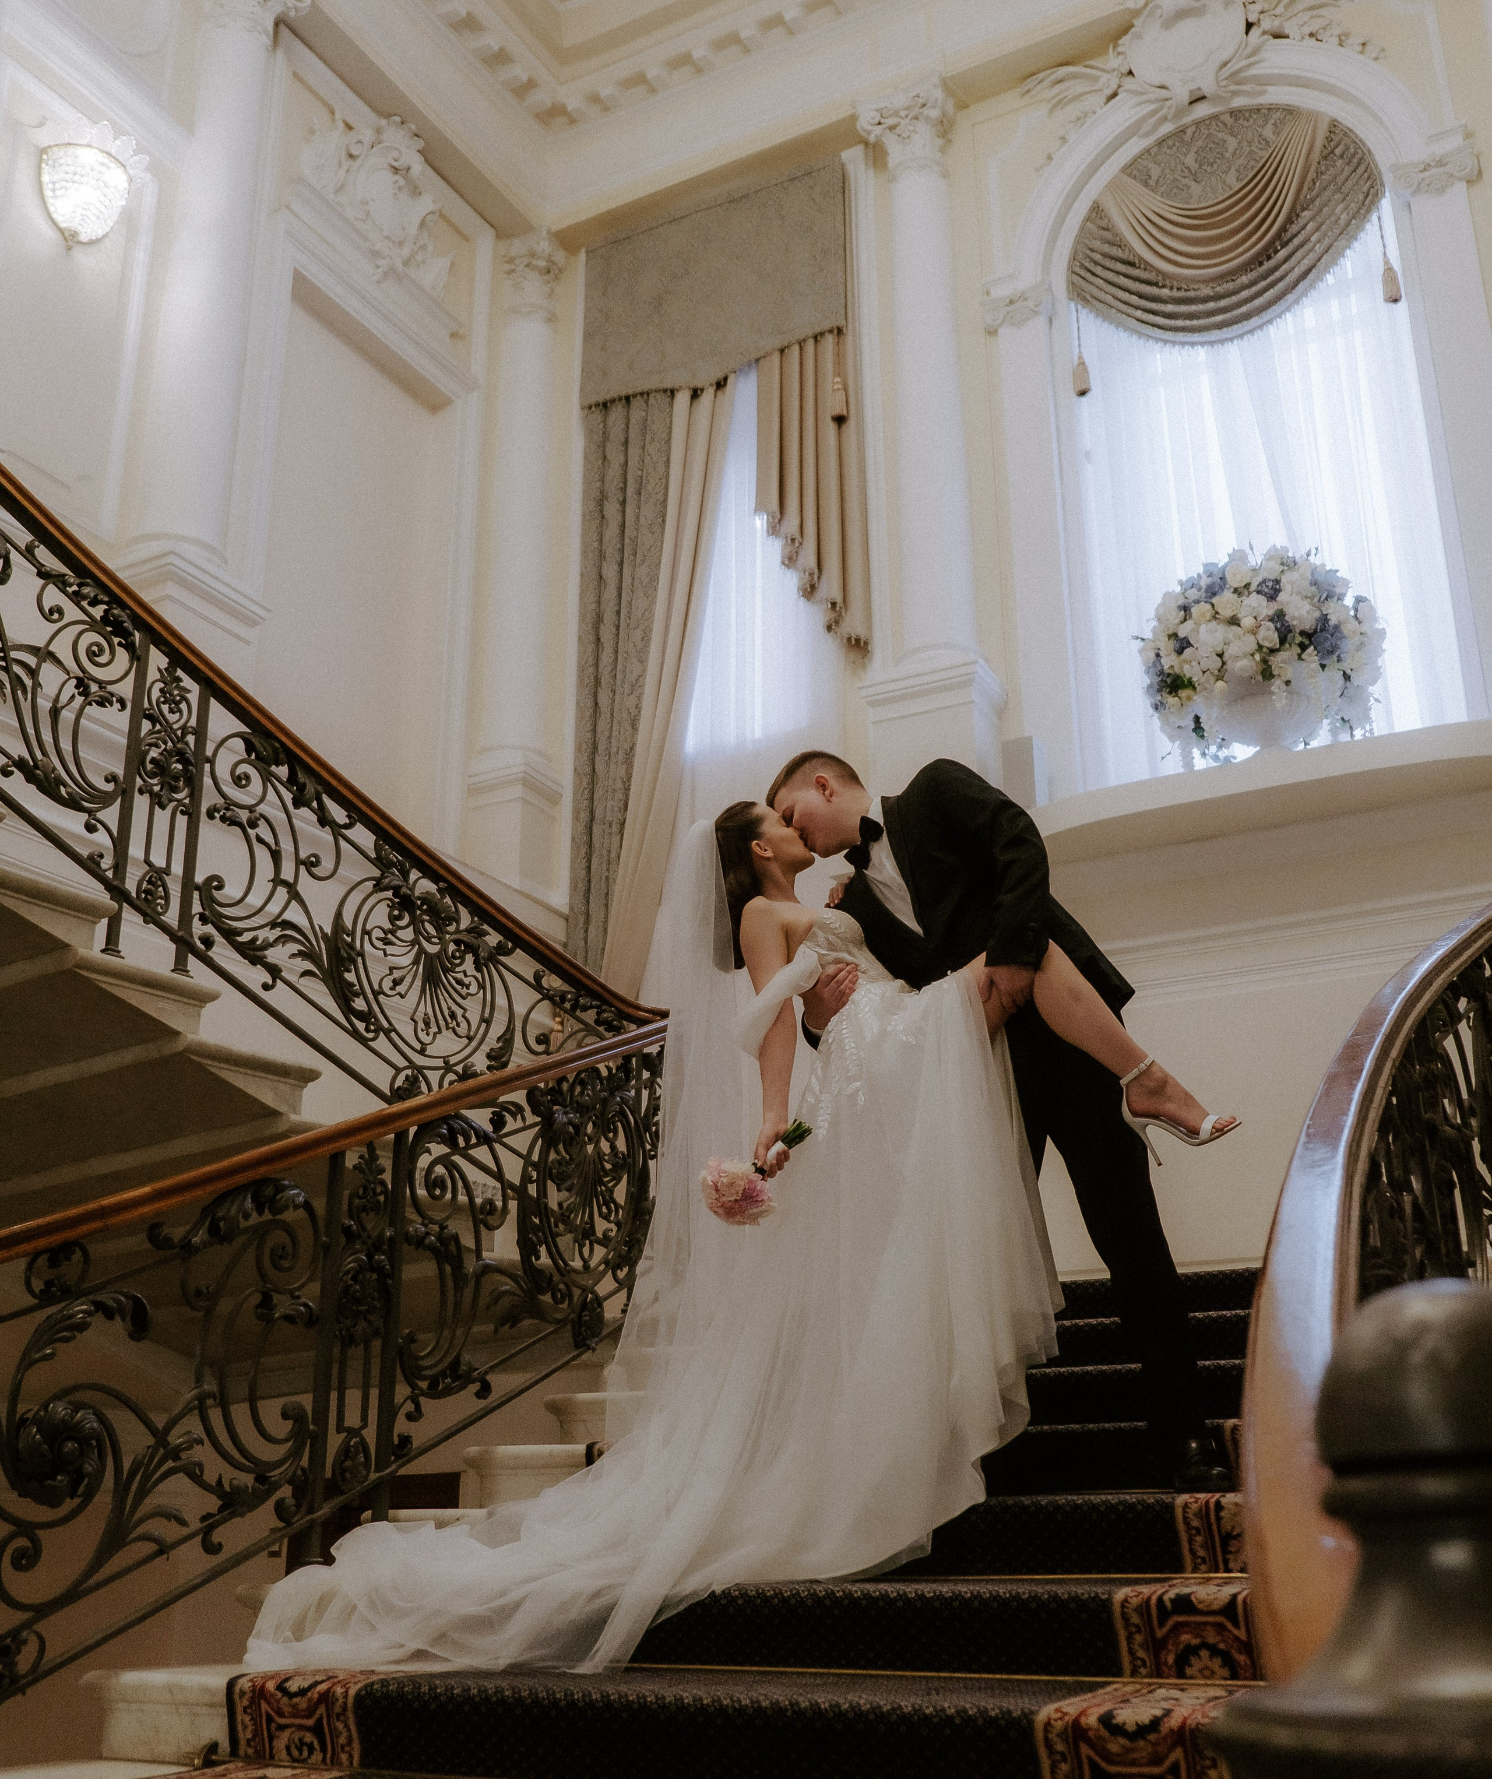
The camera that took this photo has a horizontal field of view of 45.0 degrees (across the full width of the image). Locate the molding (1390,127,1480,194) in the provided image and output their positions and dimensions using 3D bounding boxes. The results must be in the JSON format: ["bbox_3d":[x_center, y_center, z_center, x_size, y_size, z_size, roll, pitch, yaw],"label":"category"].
[{"bbox_3d":[3.333,-3.526,8.753,0.380,0.290,0.180,-10,-21,26],"label":"molding"}]

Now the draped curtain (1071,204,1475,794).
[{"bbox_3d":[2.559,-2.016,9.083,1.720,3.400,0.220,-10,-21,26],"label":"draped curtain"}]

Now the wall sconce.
[{"bbox_3d":[-2.897,-3.171,8.070,0.240,0.620,0.480,-10,-21,26],"label":"wall sconce"}]

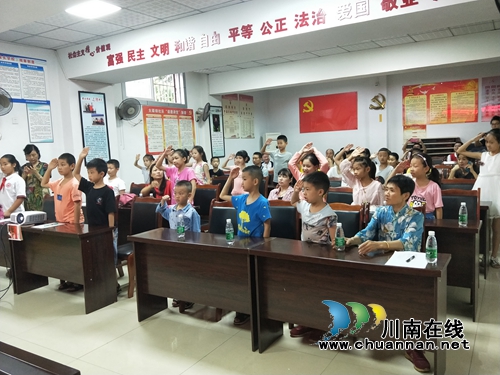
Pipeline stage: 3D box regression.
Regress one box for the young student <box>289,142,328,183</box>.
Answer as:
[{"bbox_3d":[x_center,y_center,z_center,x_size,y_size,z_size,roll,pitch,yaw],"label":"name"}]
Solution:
[{"bbox_3d":[0.676,0.246,4.042,0.480,1.487,0.360,2,8,32],"label":"young student"}]

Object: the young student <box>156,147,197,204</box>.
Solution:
[{"bbox_3d":[-0.886,0.238,4.668,0.440,1.490,0.330,2,8,38],"label":"young student"}]

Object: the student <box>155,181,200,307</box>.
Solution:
[{"bbox_3d":[-0.652,0.526,3.390,0.390,1.210,0.290,0,7,26],"label":"student"}]

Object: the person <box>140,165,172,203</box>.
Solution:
[{"bbox_3d":[-1.289,0.313,5.104,0.520,1.275,0.600,1,7,25],"label":"person"}]

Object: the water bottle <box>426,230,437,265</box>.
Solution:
[{"bbox_3d":[1.034,0.336,2.054,0.061,0.183,0.061,1,6,30],"label":"water bottle"}]

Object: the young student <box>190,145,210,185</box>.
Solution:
[{"bbox_3d":[-0.724,0.118,5.622,0.390,1.480,0.310,2,8,38],"label":"young student"}]

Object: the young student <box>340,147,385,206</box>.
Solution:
[{"bbox_3d":[1.138,0.310,3.588,0.340,1.420,0.420,-9,8,-43],"label":"young student"}]

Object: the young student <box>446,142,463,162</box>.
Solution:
[{"bbox_3d":[3.805,-0.140,6.754,0.450,1.389,0.420,1,7,25],"label":"young student"}]

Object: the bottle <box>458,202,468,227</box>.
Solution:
[{"bbox_3d":[1.749,0.224,2.960,0.061,0.183,0.061,1,6,30],"label":"bottle"}]

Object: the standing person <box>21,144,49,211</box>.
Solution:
[{"bbox_3d":[-2.982,0.220,5.091,0.430,1.620,0.310,-3,6,-4],"label":"standing person"}]

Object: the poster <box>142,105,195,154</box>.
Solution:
[{"bbox_3d":[-1.623,-1.170,7.473,0.030,0.950,1.350,2,8,38],"label":"poster"}]

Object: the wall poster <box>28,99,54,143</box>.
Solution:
[{"bbox_3d":[-3.431,-1.054,5.906,0.020,0.640,0.379,1,7,29],"label":"wall poster"}]

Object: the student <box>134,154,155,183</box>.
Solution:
[{"bbox_3d":[-1.845,0.119,6.473,0.420,1.396,0.340,3,8,38],"label":"student"}]

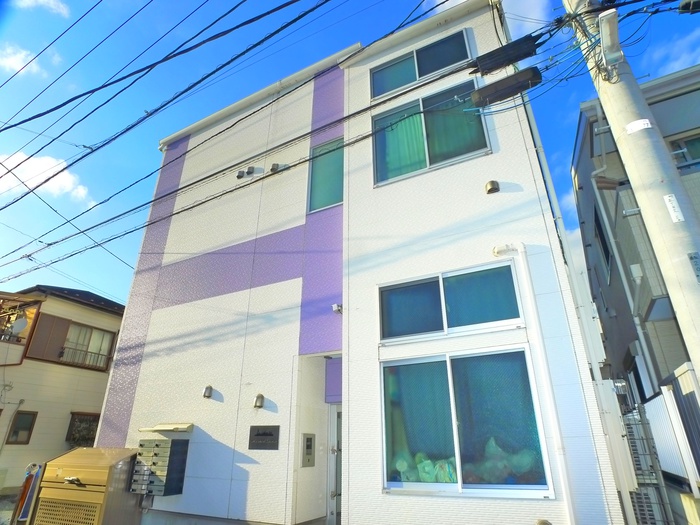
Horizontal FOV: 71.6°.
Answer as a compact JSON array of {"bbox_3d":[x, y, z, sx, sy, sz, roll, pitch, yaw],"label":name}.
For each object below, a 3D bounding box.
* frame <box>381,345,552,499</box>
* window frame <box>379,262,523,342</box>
[{"bbox_3d":[1.066,1.584,4.859,1.609,1.356,0.100,-13,-29,24],"label":"frame"},{"bbox_3d":[1.067,0.465,5.410,1.604,0.762,0.100,-13,-29,24],"label":"window frame"}]

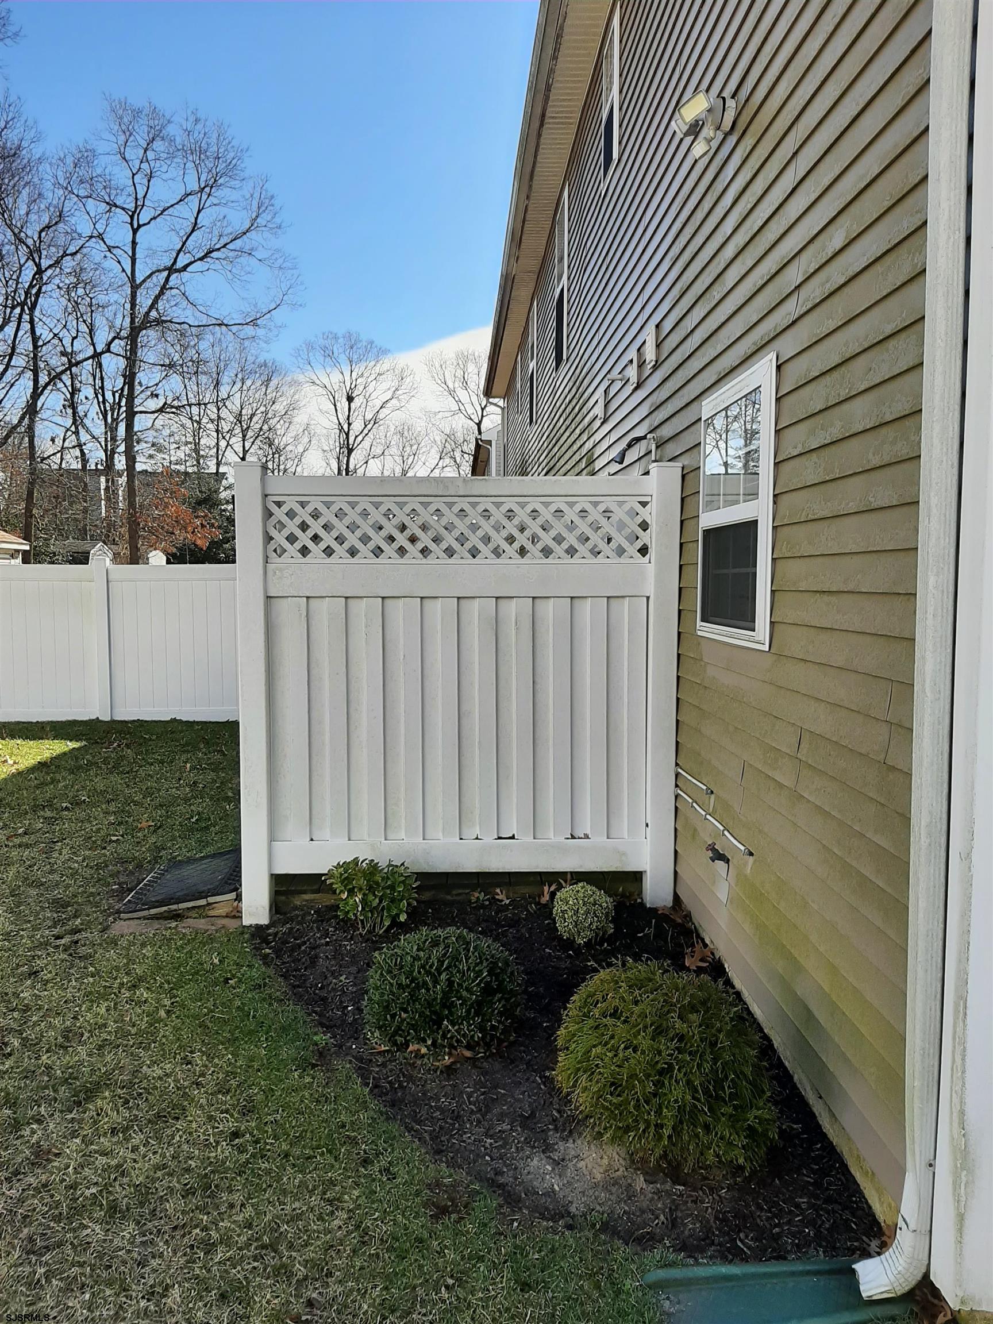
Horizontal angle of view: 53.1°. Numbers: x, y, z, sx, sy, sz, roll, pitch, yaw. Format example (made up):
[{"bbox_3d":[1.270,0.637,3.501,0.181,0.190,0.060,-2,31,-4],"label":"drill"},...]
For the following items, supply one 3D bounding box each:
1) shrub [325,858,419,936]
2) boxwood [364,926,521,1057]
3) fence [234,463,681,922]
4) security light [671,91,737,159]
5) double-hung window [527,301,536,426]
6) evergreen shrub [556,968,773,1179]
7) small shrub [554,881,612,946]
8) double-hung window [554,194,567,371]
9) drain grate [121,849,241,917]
[{"bbox_3d":[-0.571,1.048,4.500,0.420,0.355,0.370,0,5,-2],"label":"shrub"},{"bbox_3d":[-0.184,1.115,3.417,0.535,0.370,0.530,0,5,-2],"label":"boxwood"},{"bbox_3d":[-0.169,0.154,4.655,2.050,2.130,0.140,0,5,-2],"label":"fence"},{"bbox_3d":[0.769,-1.994,3.707,0.210,0.245,0.210,0,5,-2],"label":"security light"},{"bbox_3d":[0.460,-3.842,12.962,0.080,1.520,0.880,0,5,-2],"label":"double-hung window"},{"bbox_3d":[0.466,1.100,2.782,0.610,0.465,0.610,0,5,-2],"label":"evergreen shrub"},{"bbox_3d":[0.375,1.082,4.293,0.262,0.262,0.262,0,5,-2],"label":"small shrub"},{"bbox_3d":[0.615,-3.585,9.445,0.080,1.530,0.880,0,5,-2],"label":"double-hung window"},{"bbox_3d":[-1.525,1.109,5.126,0.570,0.070,0.880,-12,5,-1],"label":"drain grate"}]

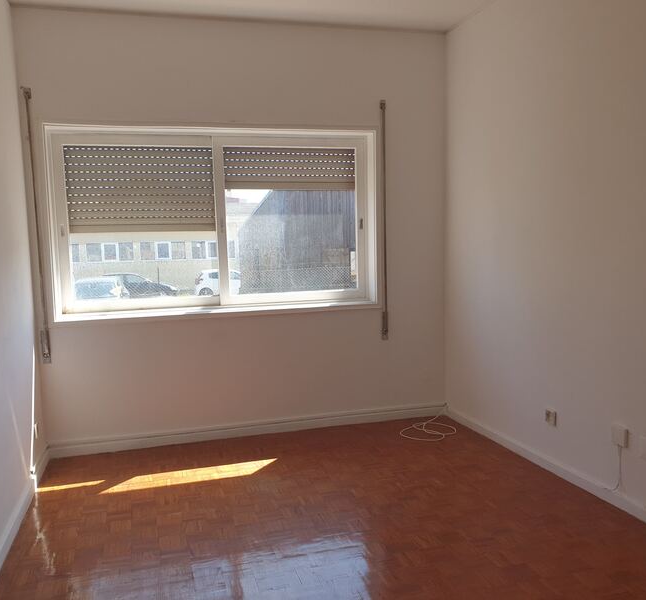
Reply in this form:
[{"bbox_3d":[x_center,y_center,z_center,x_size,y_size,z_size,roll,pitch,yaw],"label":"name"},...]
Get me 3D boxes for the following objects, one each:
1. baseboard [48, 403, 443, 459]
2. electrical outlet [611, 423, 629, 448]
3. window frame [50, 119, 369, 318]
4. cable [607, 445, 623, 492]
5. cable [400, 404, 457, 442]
[{"bbox_3d":[-0.402,0.870,4.103,2.699,0.101,0.022,-3,6,-16],"label":"baseboard"},{"bbox_3d":[1.403,0.637,2.827,0.032,0.096,0.086,-3,6,-18],"label":"electrical outlet"},{"bbox_3d":[-0.646,-0.512,3.933,2.103,1.190,0.120,-3,6,-16],"label":"window frame"},{"bbox_3d":[1.404,0.802,2.873,0.018,0.238,0.089,-3,6,-18],"label":"cable"},{"bbox_3d":[0.734,0.851,4.148,0.472,0.072,0.478,-3,6,-16],"label":"cable"}]

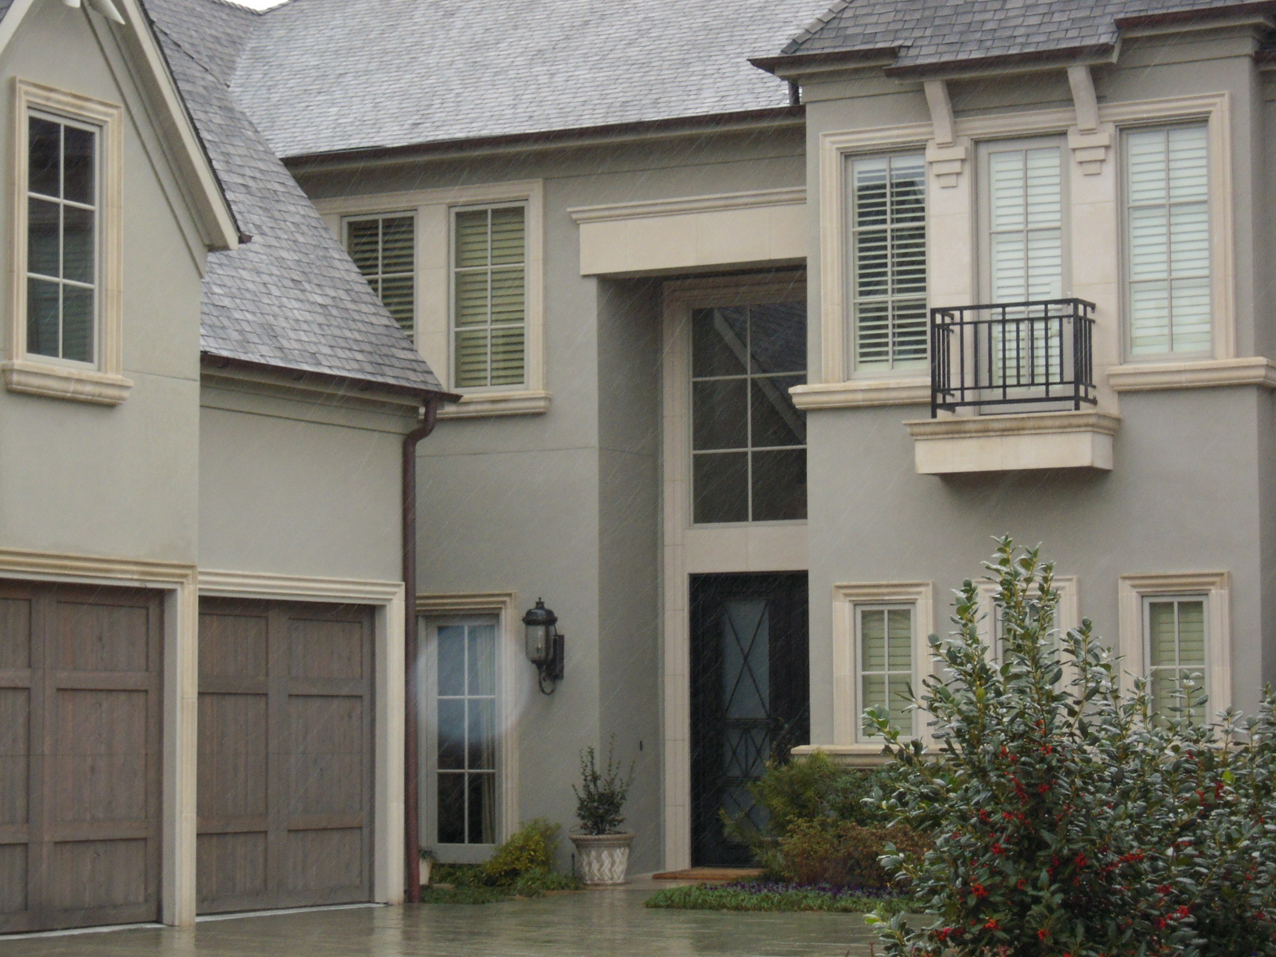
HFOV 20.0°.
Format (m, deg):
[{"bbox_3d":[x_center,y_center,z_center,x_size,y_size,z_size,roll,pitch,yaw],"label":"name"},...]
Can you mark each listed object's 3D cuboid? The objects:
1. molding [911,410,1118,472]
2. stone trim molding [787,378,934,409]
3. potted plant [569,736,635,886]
[{"bbox_3d":[3.026,-0.266,29.175,1.689,0.429,0.520,-3,-5,29],"label":"molding"},{"bbox_3d":[1.895,-0.713,30.087,1.333,0.223,0.125,-3,-5,29],"label":"stone trim molding"},{"bbox_3d":[-0.314,2.899,31.695,0.586,1.324,0.586,0,-4,0],"label":"potted plant"}]

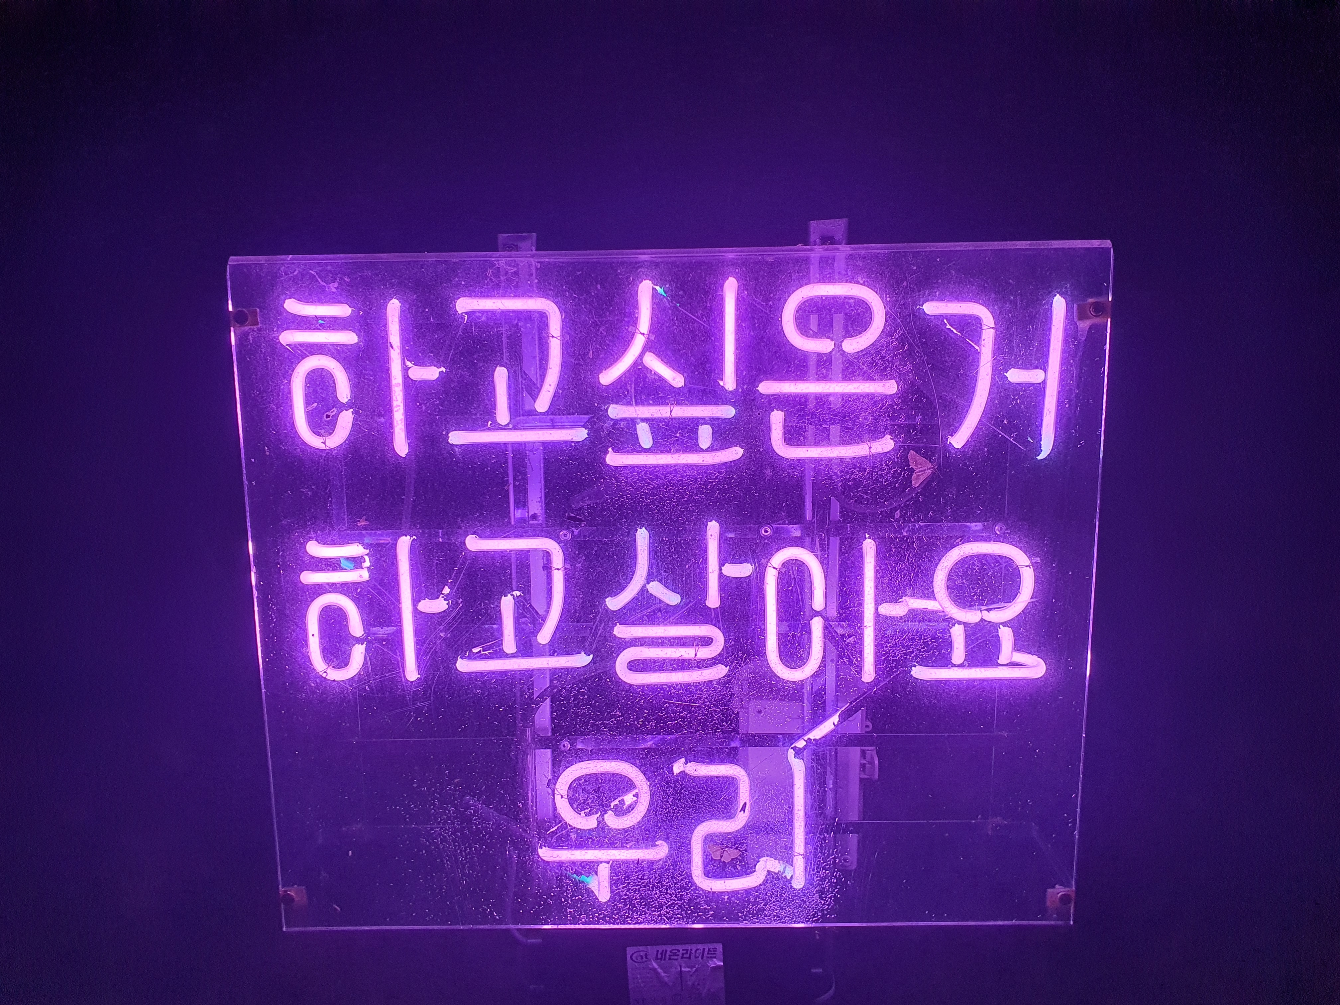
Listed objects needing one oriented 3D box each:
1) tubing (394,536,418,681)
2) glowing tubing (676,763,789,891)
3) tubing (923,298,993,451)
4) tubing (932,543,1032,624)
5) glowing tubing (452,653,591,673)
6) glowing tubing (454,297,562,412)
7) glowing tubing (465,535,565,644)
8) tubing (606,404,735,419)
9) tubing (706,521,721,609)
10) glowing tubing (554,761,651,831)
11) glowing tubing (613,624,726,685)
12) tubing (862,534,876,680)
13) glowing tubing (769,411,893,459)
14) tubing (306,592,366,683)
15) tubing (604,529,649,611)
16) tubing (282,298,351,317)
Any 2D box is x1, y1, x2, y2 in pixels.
[{"bbox_3d":[-0.227,0.093,0.874,0.013,0.128,0.013,-1,9,1],"label":"tubing"},{"bbox_3d":[0.056,0.292,0.907,0.100,0.124,0.016,-1,10,1],"label":"glowing tubing"},{"bbox_3d":[0.259,-0.113,0.903,0.065,0.131,0.015,-1,10,1],"label":"tubing"},{"bbox_3d":[0.270,0.069,0.864,0.086,0.071,0.013,-1,10,1],"label":"tubing"},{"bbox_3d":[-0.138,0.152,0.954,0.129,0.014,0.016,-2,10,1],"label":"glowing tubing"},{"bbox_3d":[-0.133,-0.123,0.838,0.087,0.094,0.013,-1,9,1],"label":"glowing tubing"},{"bbox_3d":[-0.145,0.082,0.942,0.094,0.104,0.015,-1,10,1],"label":"glowing tubing"},{"bbox_3d":[0.001,-0.076,0.844,0.107,0.011,0.011,0,10,1],"label":"tubing"},{"bbox_3d":[0.040,0.059,0.935,0.012,0.083,0.014,0,10,1],"label":"tubing"},{"bbox_3d":[-0.060,0.263,0.902,0.086,0.066,0.013,-1,10,1],"label":"glowing tubing"},{"bbox_3d":[-0.001,0.143,0.950,0.106,0.059,0.015,-1,10,1],"label":"glowing tubing"},{"bbox_3d":[0.172,0.094,0.870,0.011,0.129,0.011,-1,10,1],"label":"tubing"},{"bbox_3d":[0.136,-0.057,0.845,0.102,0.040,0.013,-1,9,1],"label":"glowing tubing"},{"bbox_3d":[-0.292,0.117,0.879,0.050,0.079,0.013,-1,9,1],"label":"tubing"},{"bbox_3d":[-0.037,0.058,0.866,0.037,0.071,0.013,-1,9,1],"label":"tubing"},{"bbox_3d":[-0.292,-0.161,0.833,0.055,0.015,0.013,-1,9,1],"label":"tubing"}]

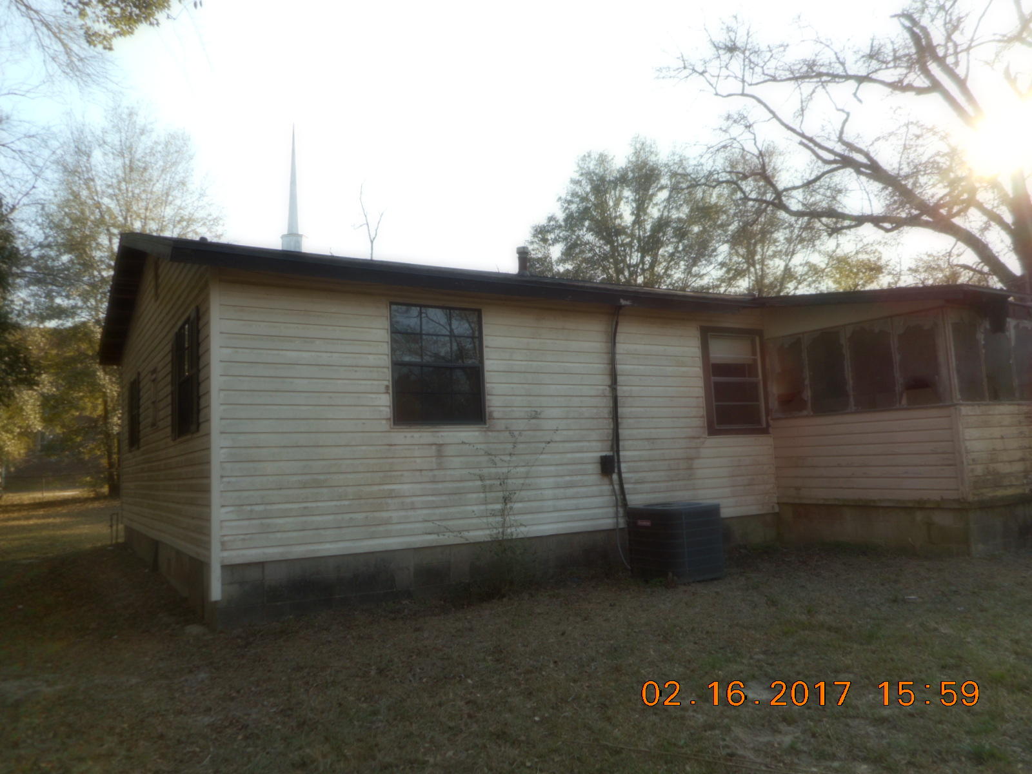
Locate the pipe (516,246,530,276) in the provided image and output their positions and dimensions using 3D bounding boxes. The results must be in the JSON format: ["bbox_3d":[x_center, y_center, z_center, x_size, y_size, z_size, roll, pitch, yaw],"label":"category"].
[{"bbox_3d":[0.099,-1.727,10.200,0.160,0.420,0.160,-3,-6,0],"label":"pipe"}]

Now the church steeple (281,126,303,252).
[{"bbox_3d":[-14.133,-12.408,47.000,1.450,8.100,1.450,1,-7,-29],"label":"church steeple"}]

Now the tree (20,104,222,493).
[{"bbox_3d":[-15.370,-3.436,29.000,7.300,15.600,7.200,1,-7,-28],"label":"tree"}]

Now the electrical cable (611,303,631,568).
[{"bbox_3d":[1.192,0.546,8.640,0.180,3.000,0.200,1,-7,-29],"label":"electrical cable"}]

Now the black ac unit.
[{"bbox_3d":[1.723,1.658,8.070,0.740,0.760,0.740,1,-7,-29],"label":"black ac unit"}]

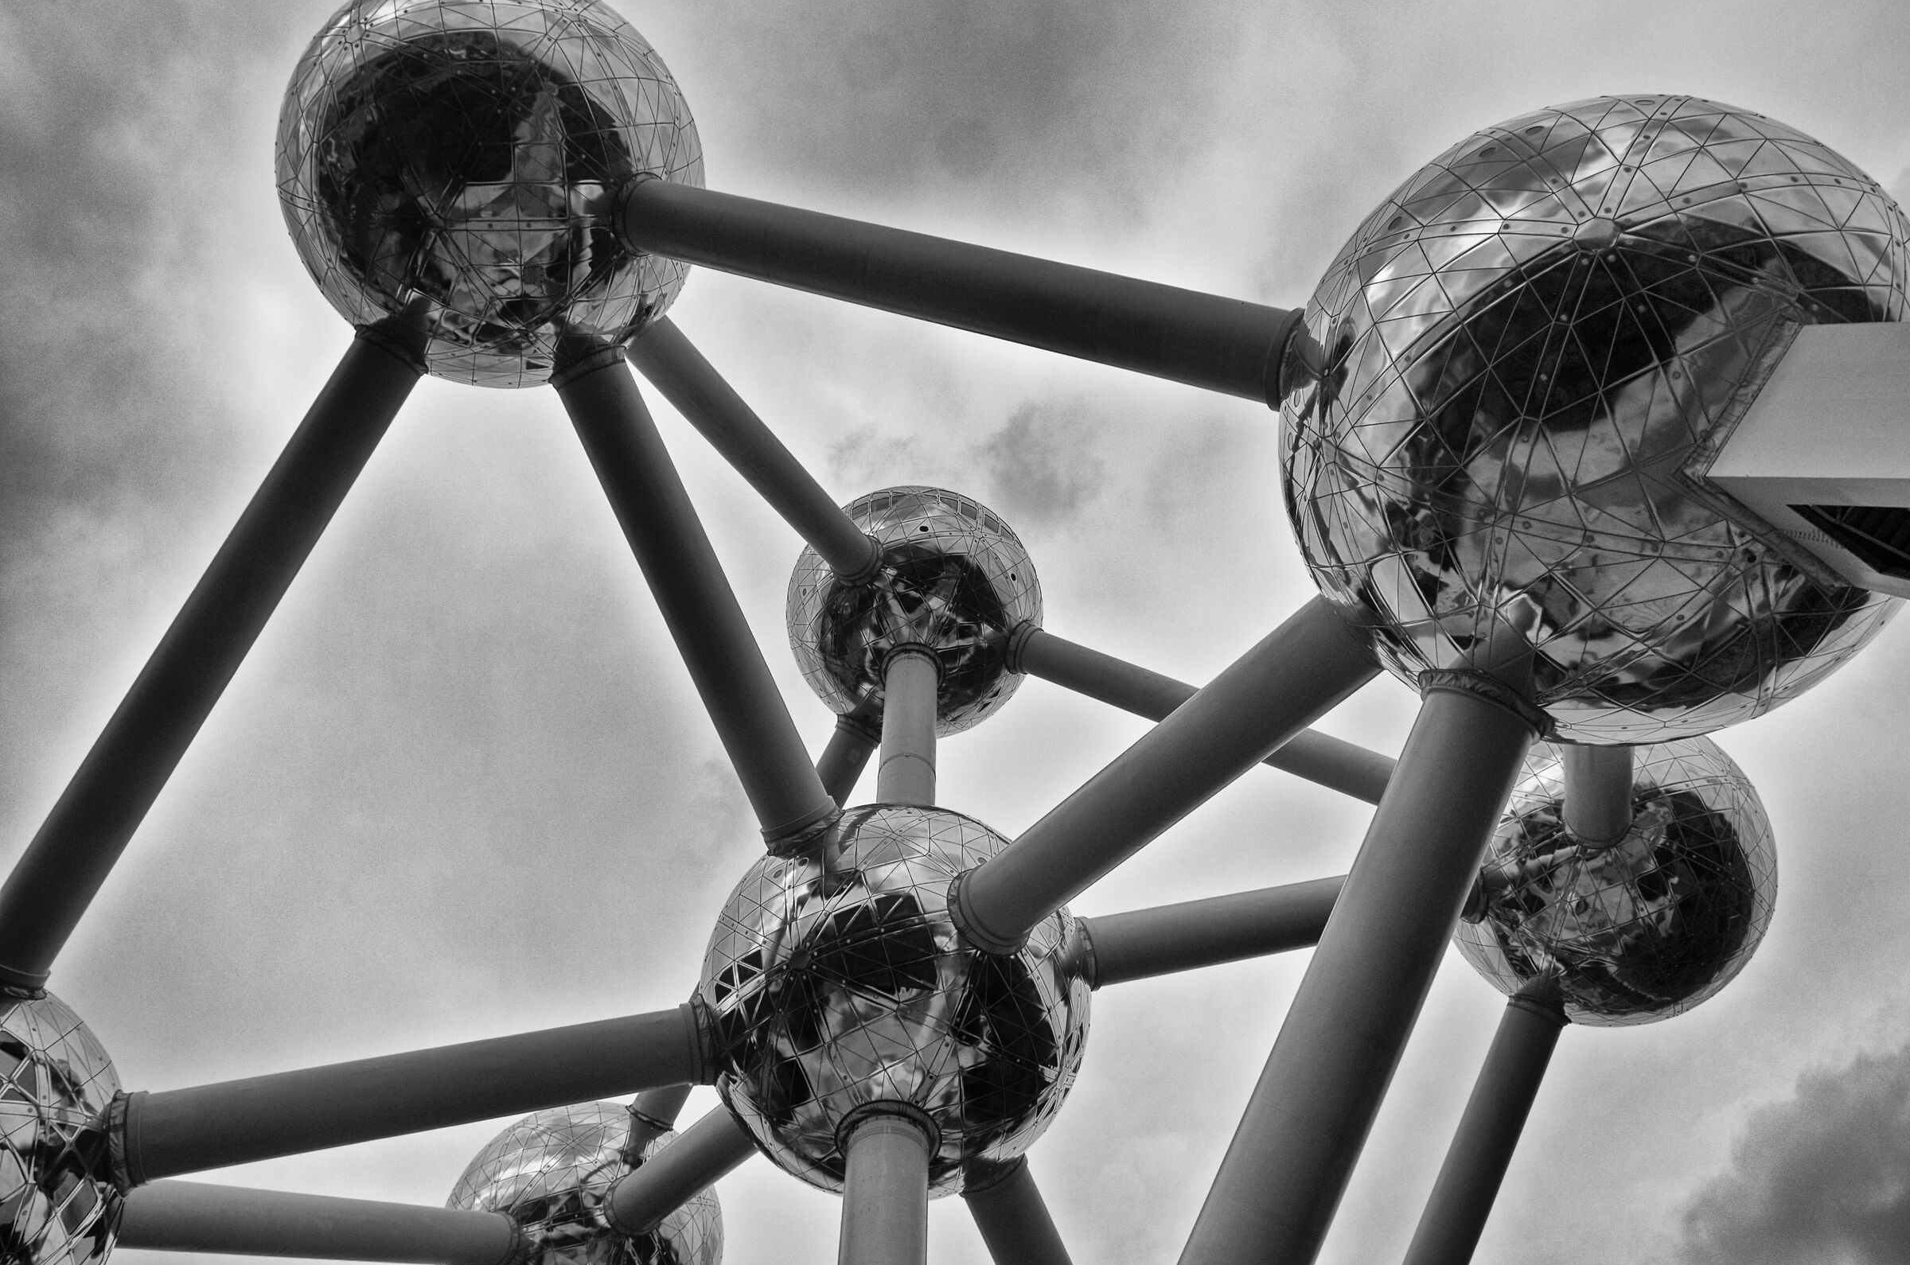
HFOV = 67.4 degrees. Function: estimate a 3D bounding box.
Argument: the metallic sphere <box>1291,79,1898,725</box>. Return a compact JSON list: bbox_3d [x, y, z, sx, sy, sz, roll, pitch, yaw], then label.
[{"bbox_3d":[18.510,-5.826,41.366,18.000,18.000,18.000,0,-63,0],"label":"metallic sphere"}]

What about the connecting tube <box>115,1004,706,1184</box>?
[{"bbox_3d":[-21.920,19.050,59.950,22.800,3.500,3.500,-5,-62,-20],"label":"connecting tube"}]

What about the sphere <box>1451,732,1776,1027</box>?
[{"bbox_3d":[35.748,12.692,80.148,18.000,18.000,18.000,-34,-68,16],"label":"sphere"}]

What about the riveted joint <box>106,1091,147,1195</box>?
[{"bbox_3d":[-32.500,19.900,56.200,1.100,3.750,3.750,-5,-62,-20],"label":"riveted joint"}]

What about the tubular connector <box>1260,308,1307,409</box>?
[{"bbox_3d":[10.850,-8.650,45.700,0.900,3.300,3.300,20,-60,28],"label":"tubular connector"}]

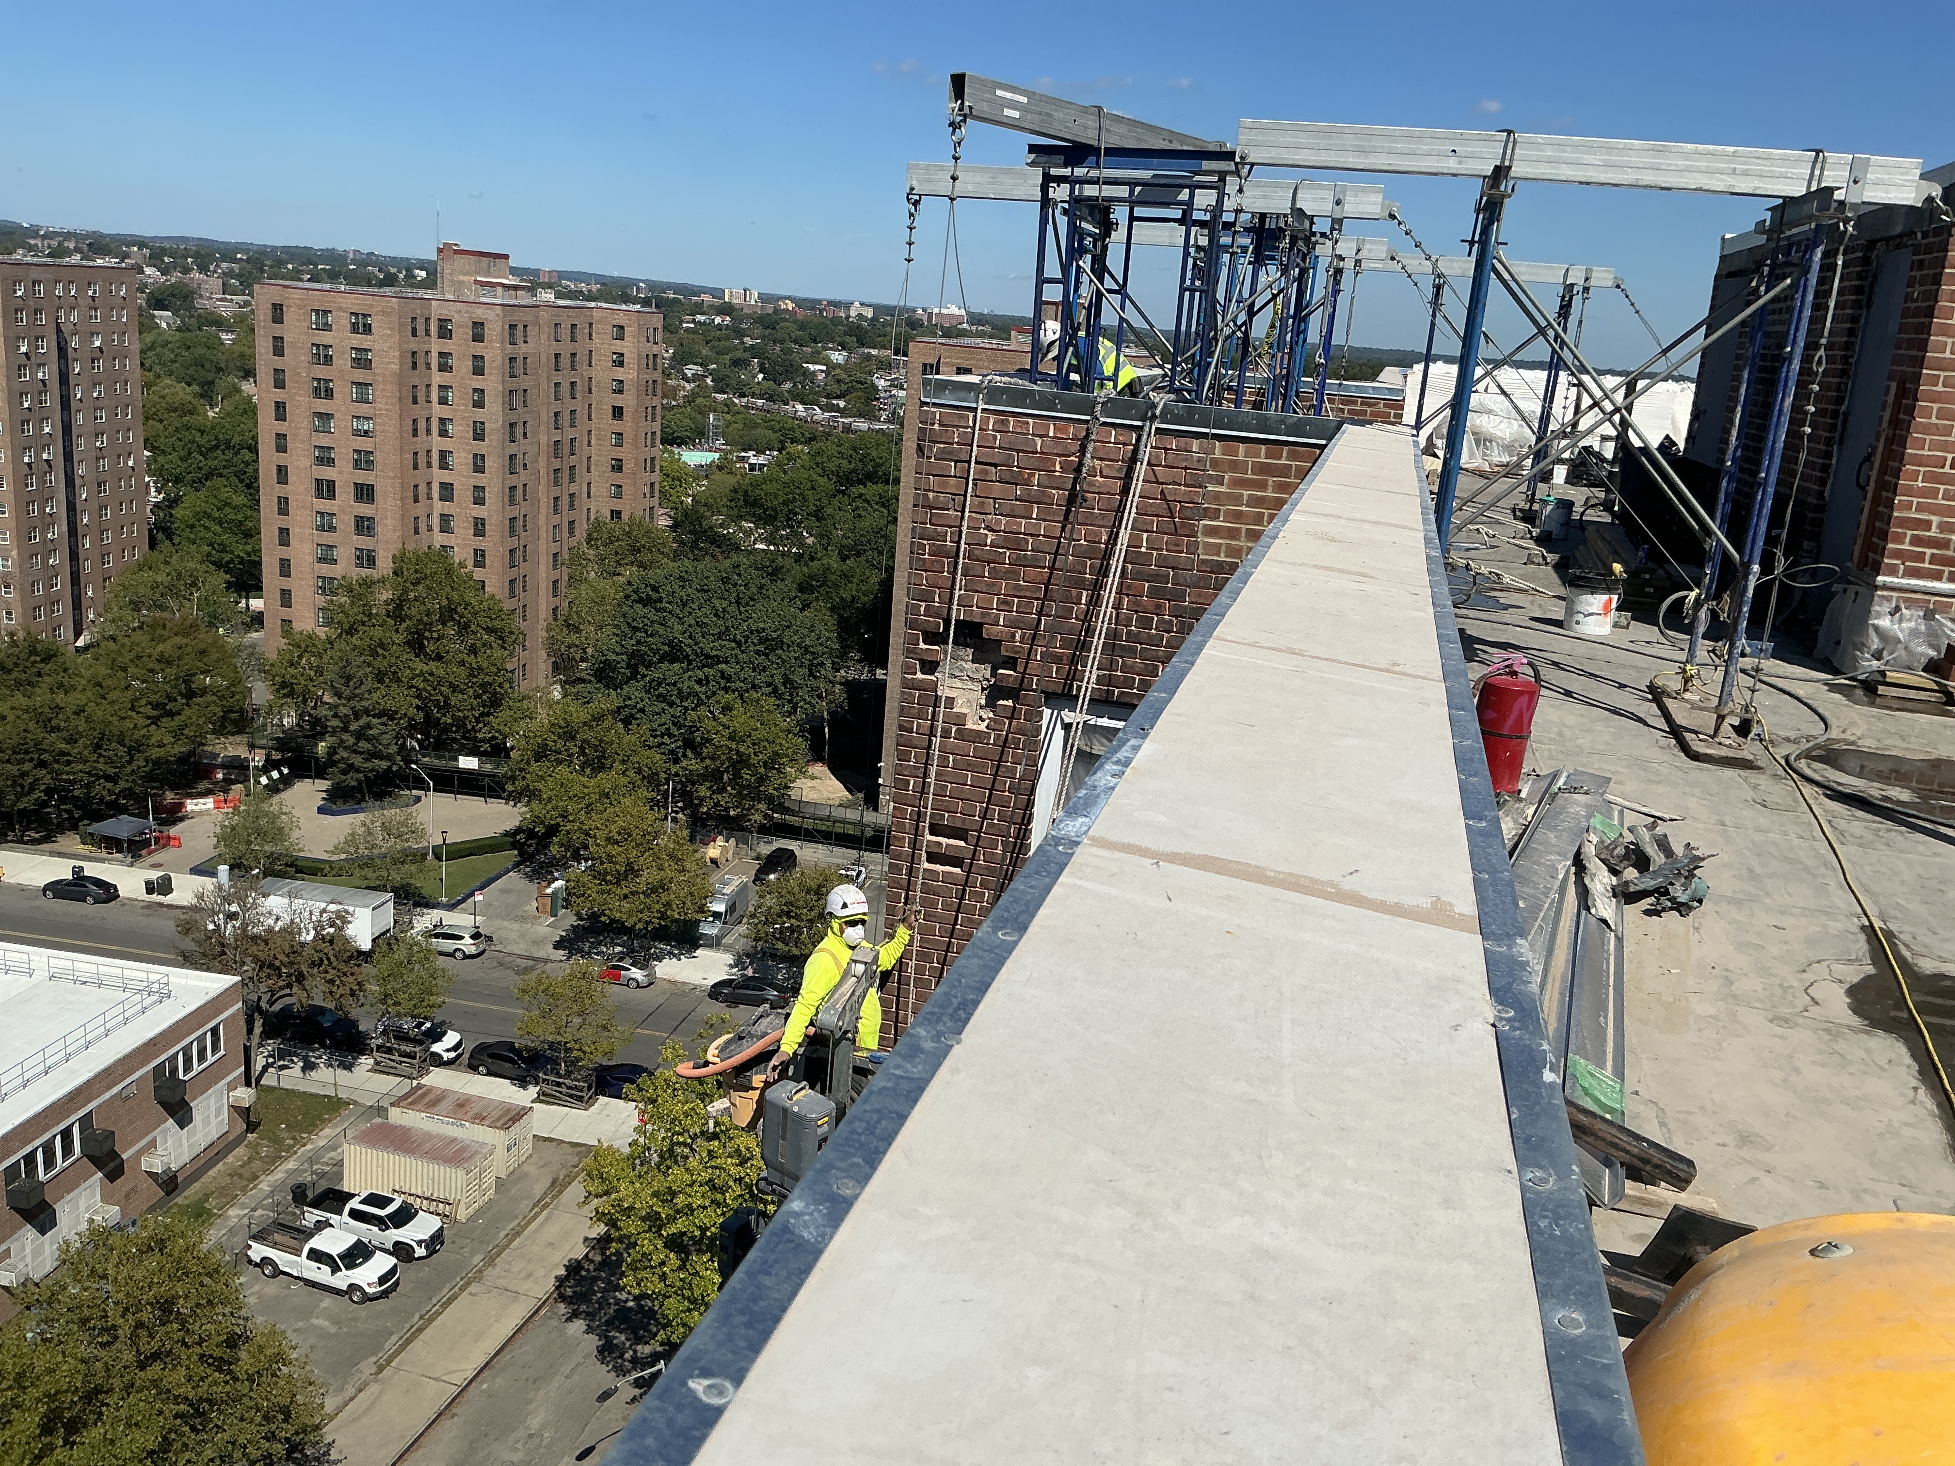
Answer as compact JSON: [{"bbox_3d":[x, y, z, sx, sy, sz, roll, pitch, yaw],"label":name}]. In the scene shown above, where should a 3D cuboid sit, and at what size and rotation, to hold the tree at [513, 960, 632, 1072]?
[{"bbox_3d":[-20.713,14.944,80.146,6.000,7.500,5.800,1,15,-14],"label":"tree"}]

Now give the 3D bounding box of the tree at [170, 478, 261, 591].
[{"bbox_3d":[-85.160,-21.272,181.720,14.000,15.600,13.500,-2,16,-25],"label":"tree"}]

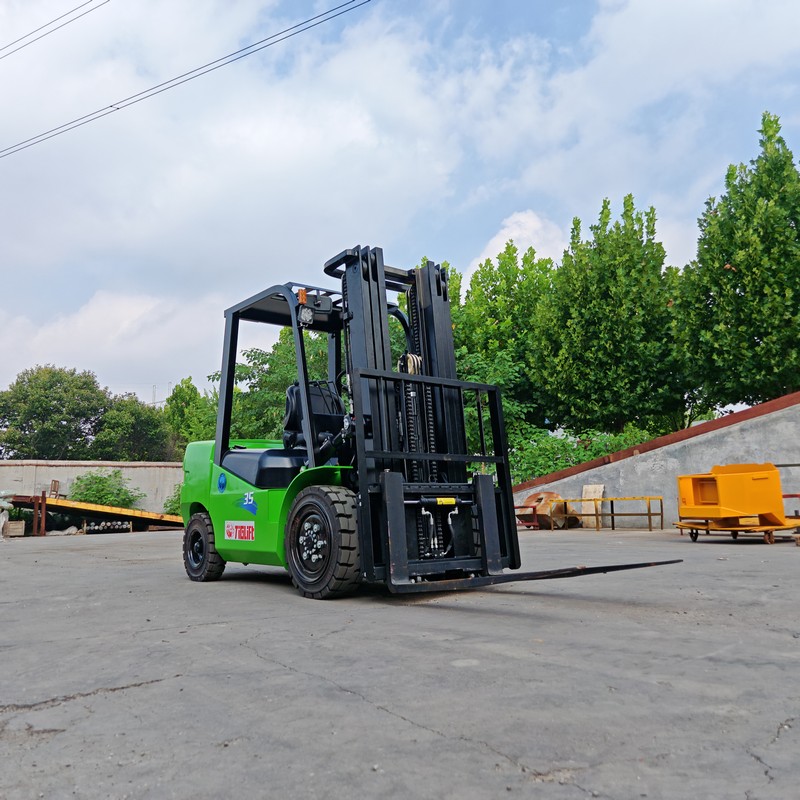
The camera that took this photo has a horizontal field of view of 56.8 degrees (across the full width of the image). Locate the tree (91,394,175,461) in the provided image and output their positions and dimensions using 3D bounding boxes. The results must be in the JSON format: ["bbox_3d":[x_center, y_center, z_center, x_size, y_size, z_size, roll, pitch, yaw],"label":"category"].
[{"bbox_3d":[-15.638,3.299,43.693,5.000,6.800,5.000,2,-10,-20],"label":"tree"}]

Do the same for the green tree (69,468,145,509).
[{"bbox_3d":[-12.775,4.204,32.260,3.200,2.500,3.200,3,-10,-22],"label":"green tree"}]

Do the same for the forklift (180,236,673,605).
[{"bbox_3d":[-0.207,0.182,5.122,1.220,2.210,4.130,6,-11,-37],"label":"forklift"}]

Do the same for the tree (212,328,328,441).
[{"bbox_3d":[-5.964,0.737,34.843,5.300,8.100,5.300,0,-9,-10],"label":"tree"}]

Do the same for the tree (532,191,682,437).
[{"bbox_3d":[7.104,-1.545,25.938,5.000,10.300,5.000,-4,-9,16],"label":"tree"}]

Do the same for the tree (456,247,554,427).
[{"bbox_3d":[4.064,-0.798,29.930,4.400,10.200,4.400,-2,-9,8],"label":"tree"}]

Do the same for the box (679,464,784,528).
[{"bbox_3d":[5.173,1.509,11.613,1.000,0.970,1.300,2,-10,-21],"label":"box"}]

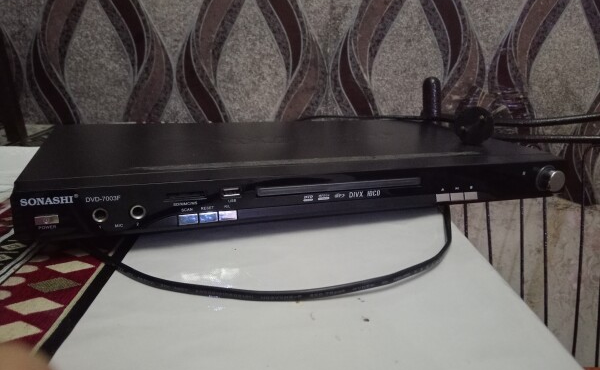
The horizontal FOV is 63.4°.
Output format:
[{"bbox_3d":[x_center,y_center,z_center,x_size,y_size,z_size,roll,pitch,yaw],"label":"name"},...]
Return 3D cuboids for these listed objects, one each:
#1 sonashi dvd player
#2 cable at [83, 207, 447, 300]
[{"bbox_3d":[-0.003,-0.020,0.456,0.430,0.042,0.217,-3,17,-20],"label":"sonashi dvd player"},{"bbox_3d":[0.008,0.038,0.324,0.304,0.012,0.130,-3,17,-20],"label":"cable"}]

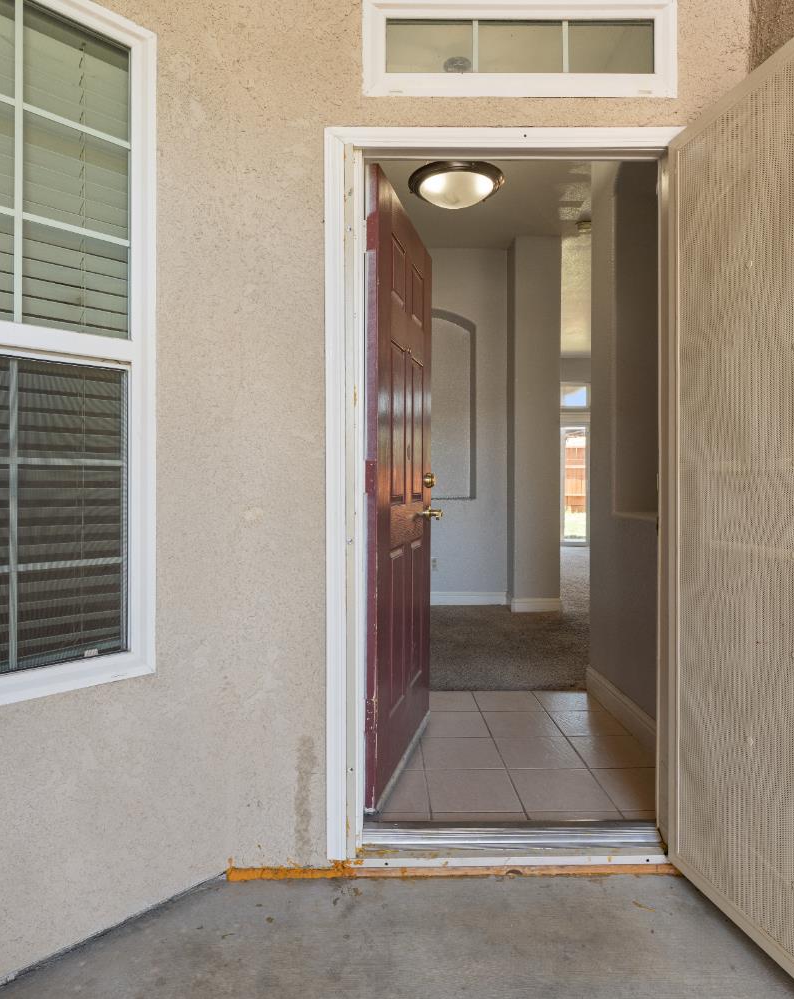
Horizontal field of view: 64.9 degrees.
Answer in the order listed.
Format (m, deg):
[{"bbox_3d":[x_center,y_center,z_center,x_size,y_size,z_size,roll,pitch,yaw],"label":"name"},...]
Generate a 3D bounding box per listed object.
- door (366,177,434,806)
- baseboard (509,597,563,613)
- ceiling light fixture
[{"bbox_3d":[0.024,-0.045,2.395,0.045,2.030,0.900,0,0,14],"label":"door"},{"bbox_3d":[1.220,0.920,5.460,0.450,0.125,0.020,0,0,-1],"label":"baseboard"},{"bbox_3d":[0.415,-2.140,4.300,0.670,0.170,0.670,0,0,0],"label":"ceiling light fixture"}]

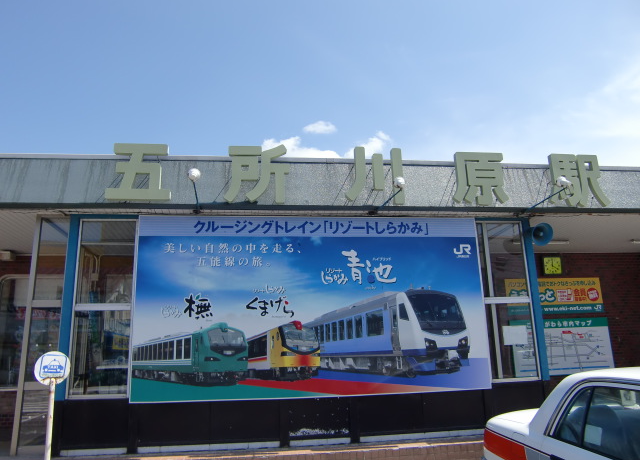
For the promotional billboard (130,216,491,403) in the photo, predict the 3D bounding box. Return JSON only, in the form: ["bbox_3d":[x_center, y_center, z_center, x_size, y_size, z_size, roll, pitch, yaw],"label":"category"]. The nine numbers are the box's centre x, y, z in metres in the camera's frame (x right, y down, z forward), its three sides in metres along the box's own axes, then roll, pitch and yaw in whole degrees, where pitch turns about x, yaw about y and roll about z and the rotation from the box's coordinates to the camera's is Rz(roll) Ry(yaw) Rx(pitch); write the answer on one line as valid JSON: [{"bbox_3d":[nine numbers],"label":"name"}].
[{"bbox_3d":[-0.043,1.117,7.995,5.430,2.740,0.100,0,-14,-8],"label":"promotional billboard"}]

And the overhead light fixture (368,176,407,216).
[{"bbox_3d":[0.980,-0.475,7.687,0.200,0.220,1.400,0,-14,-8],"label":"overhead light fixture"}]

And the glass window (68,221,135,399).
[{"bbox_3d":[-3.180,1.114,7.631,0.860,2.600,0.080,0,-14,-8],"label":"glass window"}]

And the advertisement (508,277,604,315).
[{"bbox_3d":[5.390,1.509,11.849,2.330,0.800,0.050,0,-14,-8],"label":"advertisement"}]

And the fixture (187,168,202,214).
[{"bbox_3d":[-1.744,-0.512,7.308,0.200,0.260,1.400,0,-14,-8],"label":"fixture"}]

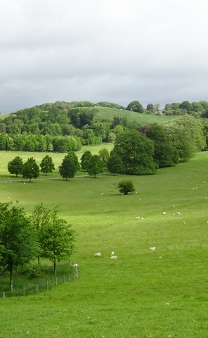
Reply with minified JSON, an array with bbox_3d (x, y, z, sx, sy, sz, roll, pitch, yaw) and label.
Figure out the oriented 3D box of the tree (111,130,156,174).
[{"bbox_3d":[11.533,-6.286,250.000,17.300,17.031,17.300,0,2,0],"label":"tree"}]

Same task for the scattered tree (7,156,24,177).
[{"bbox_3d":[-32.570,-0.830,240.000,6.089,7.566,6.089,0,2,0],"label":"scattered tree"}]

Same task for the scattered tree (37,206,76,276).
[{"bbox_3d":[-4.406,6.735,60.000,3.644,6.551,3.644,0,2,0],"label":"scattered tree"}]

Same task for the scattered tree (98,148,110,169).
[{"bbox_3d":[-0.317,-3.806,275.000,5.286,9.726,5.286,0,2,0],"label":"scattered tree"}]

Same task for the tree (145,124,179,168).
[{"bbox_3d":[25.196,-10.034,290.000,16.946,19.622,16.946,0,2,0],"label":"tree"}]

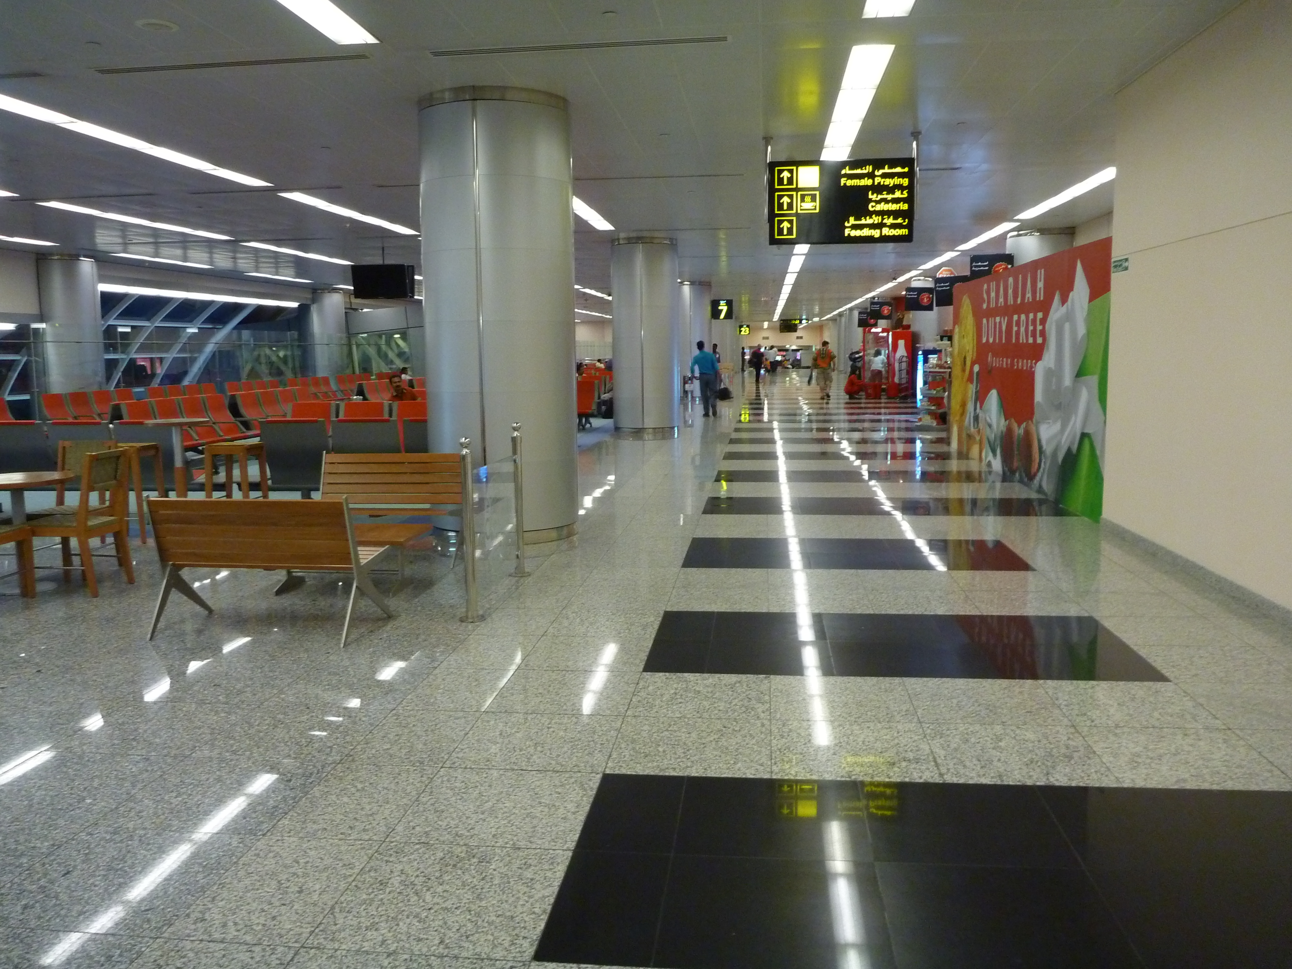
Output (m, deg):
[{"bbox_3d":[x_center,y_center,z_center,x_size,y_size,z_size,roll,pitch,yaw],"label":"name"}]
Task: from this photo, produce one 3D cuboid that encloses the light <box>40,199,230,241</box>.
[{"bbox_3d":[-7.259,-3.835,15.296,0.280,0.090,4.473,0,7,7],"label":"light"}]

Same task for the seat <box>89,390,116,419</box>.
[{"bbox_3d":[-9.012,-1.136,18.007,0.700,0.950,0.630,0,7,7],"label":"seat"}]

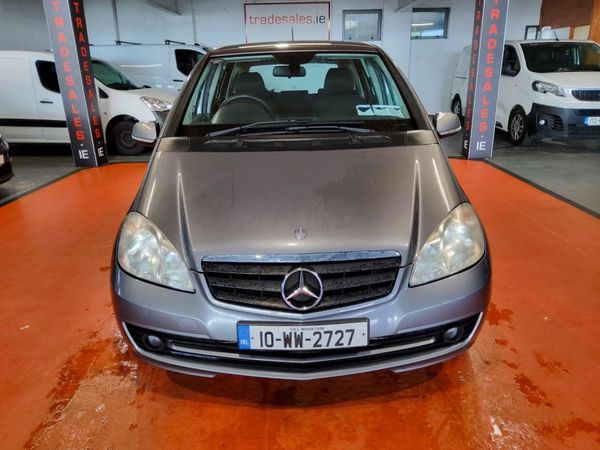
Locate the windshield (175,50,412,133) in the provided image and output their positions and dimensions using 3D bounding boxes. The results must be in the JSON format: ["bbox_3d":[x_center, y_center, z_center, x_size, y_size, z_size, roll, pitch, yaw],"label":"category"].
[{"bbox_3d":[-0.026,-0.824,2.794,1.400,0.140,0.860,-2,52,0],"label":"windshield"}]

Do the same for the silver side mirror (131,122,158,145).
[{"bbox_3d":[-0.944,-0.570,2.797,0.190,0.160,0.130,-2,19,0],"label":"silver side mirror"}]

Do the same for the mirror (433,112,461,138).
[{"bbox_3d":[0.900,-0.626,2.798,0.190,0.160,0.130,-2,19,0],"label":"mirror"}]

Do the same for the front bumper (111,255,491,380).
[{"bbox_3d":[0.010,0.358,2.016,1.740,0.410,0.480,-2,19,0],"label":"front bumper"}]

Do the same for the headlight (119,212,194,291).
[{"bbox_3d":[-0.643,0.117,2.021,0.390,0.265,0.390,-2,19,0],"label":"headlight"}]

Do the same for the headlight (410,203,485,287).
[{"bbox_3d":[0.647,0.078,2.022,0.390,0.265,0.390,-2,19,0],"label":"headlight"}]

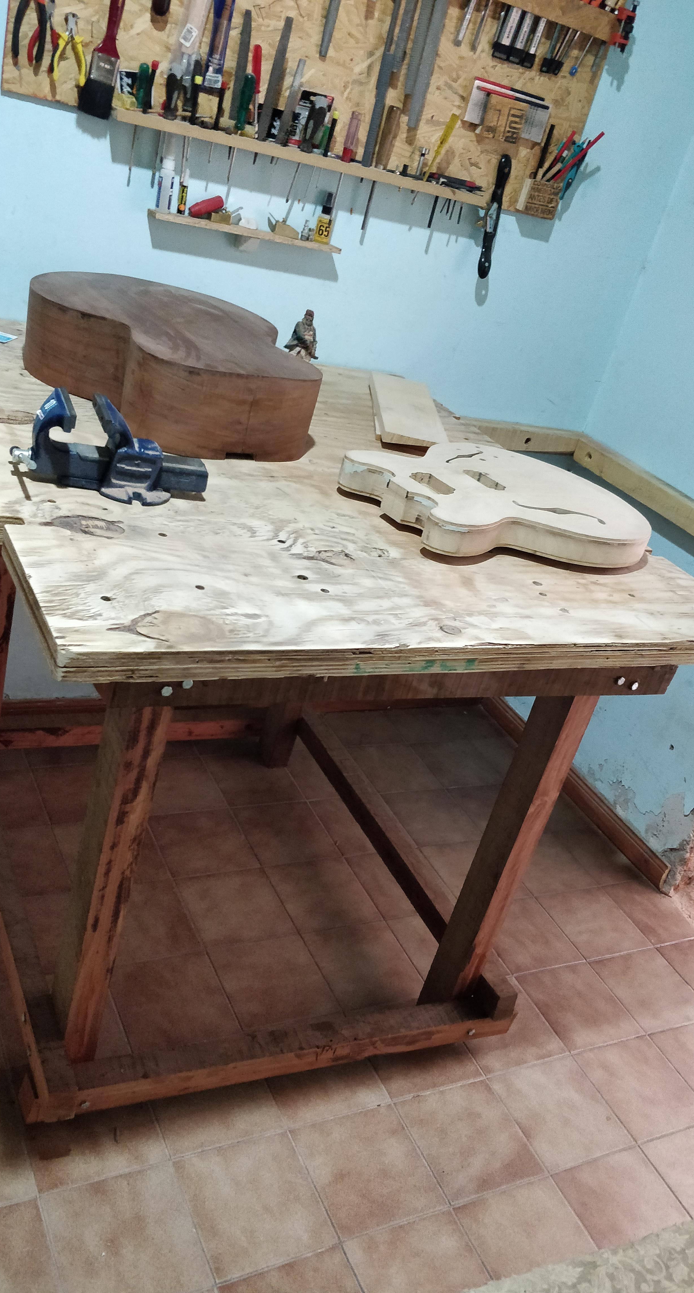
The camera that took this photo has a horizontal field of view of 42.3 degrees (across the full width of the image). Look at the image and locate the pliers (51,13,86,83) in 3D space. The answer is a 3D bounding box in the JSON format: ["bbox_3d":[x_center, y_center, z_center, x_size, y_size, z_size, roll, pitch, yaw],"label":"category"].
[{"bbox_3d":[-0.469,-1.015,1.522,0.058,0.115,0.018,-1,31,-30],"label":"pliers"}]

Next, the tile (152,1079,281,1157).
[{"bbox_3d":[-0.229,0.744,1.491,0.196,0.010,0.194,-1,31,-30],"label":"tile"}]

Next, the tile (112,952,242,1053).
[{"bbox_3d":[-0.316,0.640,1.616,0.196,0.010,0.194,-1,31,-30],"label":"tile"}]

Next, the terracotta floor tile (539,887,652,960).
[{"bbox_3d":[0.617,0.692,2.244,0.203,0.010,0.193,-2,35,-29],"label":"terracotta floor tile"}]

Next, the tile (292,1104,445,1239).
[{"bbox_3d":[0.034,0.846,1.450,0.196,0.010,0.194,-1,31,-30],"label":"tile"}]

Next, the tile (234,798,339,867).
[{"bbox_3d":[-0.150,0.461,2.199,0.198,0.010,0.198,-3,36,-29],"label":"tile"}]

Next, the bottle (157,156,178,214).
[{"bbox_3d":[-0.370,-0.941,1.832,0.030,0.103,0.030,-5,36,-32],"label":"bottle"}]

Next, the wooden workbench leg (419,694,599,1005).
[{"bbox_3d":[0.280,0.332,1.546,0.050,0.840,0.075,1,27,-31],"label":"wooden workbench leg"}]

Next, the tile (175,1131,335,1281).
[{"bbox_3d":[-0.152,0.915,1.474,0.198,0.010,0.198,-3,36,-29],"label":"tile"}]

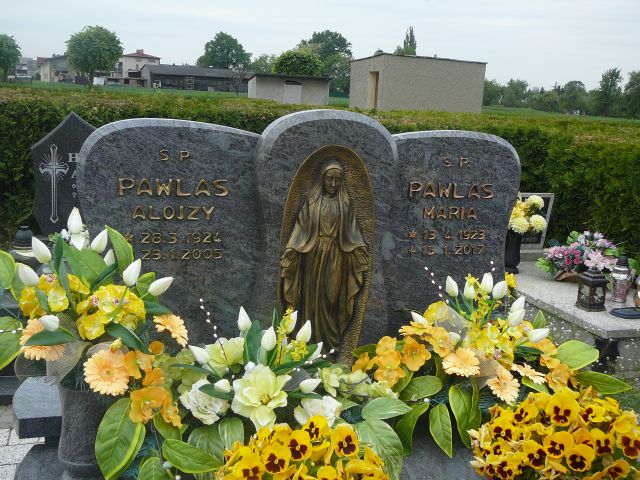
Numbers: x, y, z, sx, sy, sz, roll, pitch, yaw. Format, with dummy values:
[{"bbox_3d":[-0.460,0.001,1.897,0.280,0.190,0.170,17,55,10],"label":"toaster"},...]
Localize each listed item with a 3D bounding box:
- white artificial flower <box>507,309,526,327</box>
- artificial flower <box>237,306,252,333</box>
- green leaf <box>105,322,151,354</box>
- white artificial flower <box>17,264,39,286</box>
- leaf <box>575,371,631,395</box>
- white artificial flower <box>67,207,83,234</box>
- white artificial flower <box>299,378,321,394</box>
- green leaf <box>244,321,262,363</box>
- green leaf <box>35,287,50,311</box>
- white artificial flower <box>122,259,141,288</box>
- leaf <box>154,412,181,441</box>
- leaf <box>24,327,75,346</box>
[{"bbox_3d":[0.572,0.226,2.100,0.038,0.063,0.038,30,16,-22],"label":"white artificial flower"},{"bbox_3d":[-0.203,0.213,1.930,0.038,0.068,0.038,-5,3,0],"label":"artificial flower"},{"bbox_3d":[-0.447,0.230,1.680,0.120,0.036,0.035,34,12,14],"label":"green leaf"},{"bbox_3d":[-0.675,0.082,1.670,0.036,0.063,0.036,-39,9,-11],"label":"white artificial flower"},{"bbox_3d":[0.783,0.395,2.000,0.155,0.030,0.070,12,41,11],"label":"leaf"},{"bbox_3d":[-0.613,-0.049,1.800,0.039,0.068,0.039,-1,6,0],"label":"white artificial flower"},{"bbox_3d":[-0.024,0.353,1.740,0.058,0.034,0.034,-26,0,20],"label":"white artificial flower"},{"bbox_3d":[-0.170,0.260,1.830,0.042,0.112,0.025,12,9,0],"label":"green leaf"},{"bbox_3d":[-0.635,0.134,1.650,0.030,0.056,0.020,-31,6,-9],"label":"green leaf"},{"bbox_3d":[-0.464,0.080,1.780,0.039,0.070,0.039,25,7,-2],"label":"white artificial flower"},{"bbox_3d":[-0.355,0.437,1.680,0.048,0.090,0.030,-42,12,-15],"label":"leaf"},{"bbox_3d":[-0.593,0.211,1.580,0.115,0.042,0.030,-3,13,-26],"label":"leaf"}]

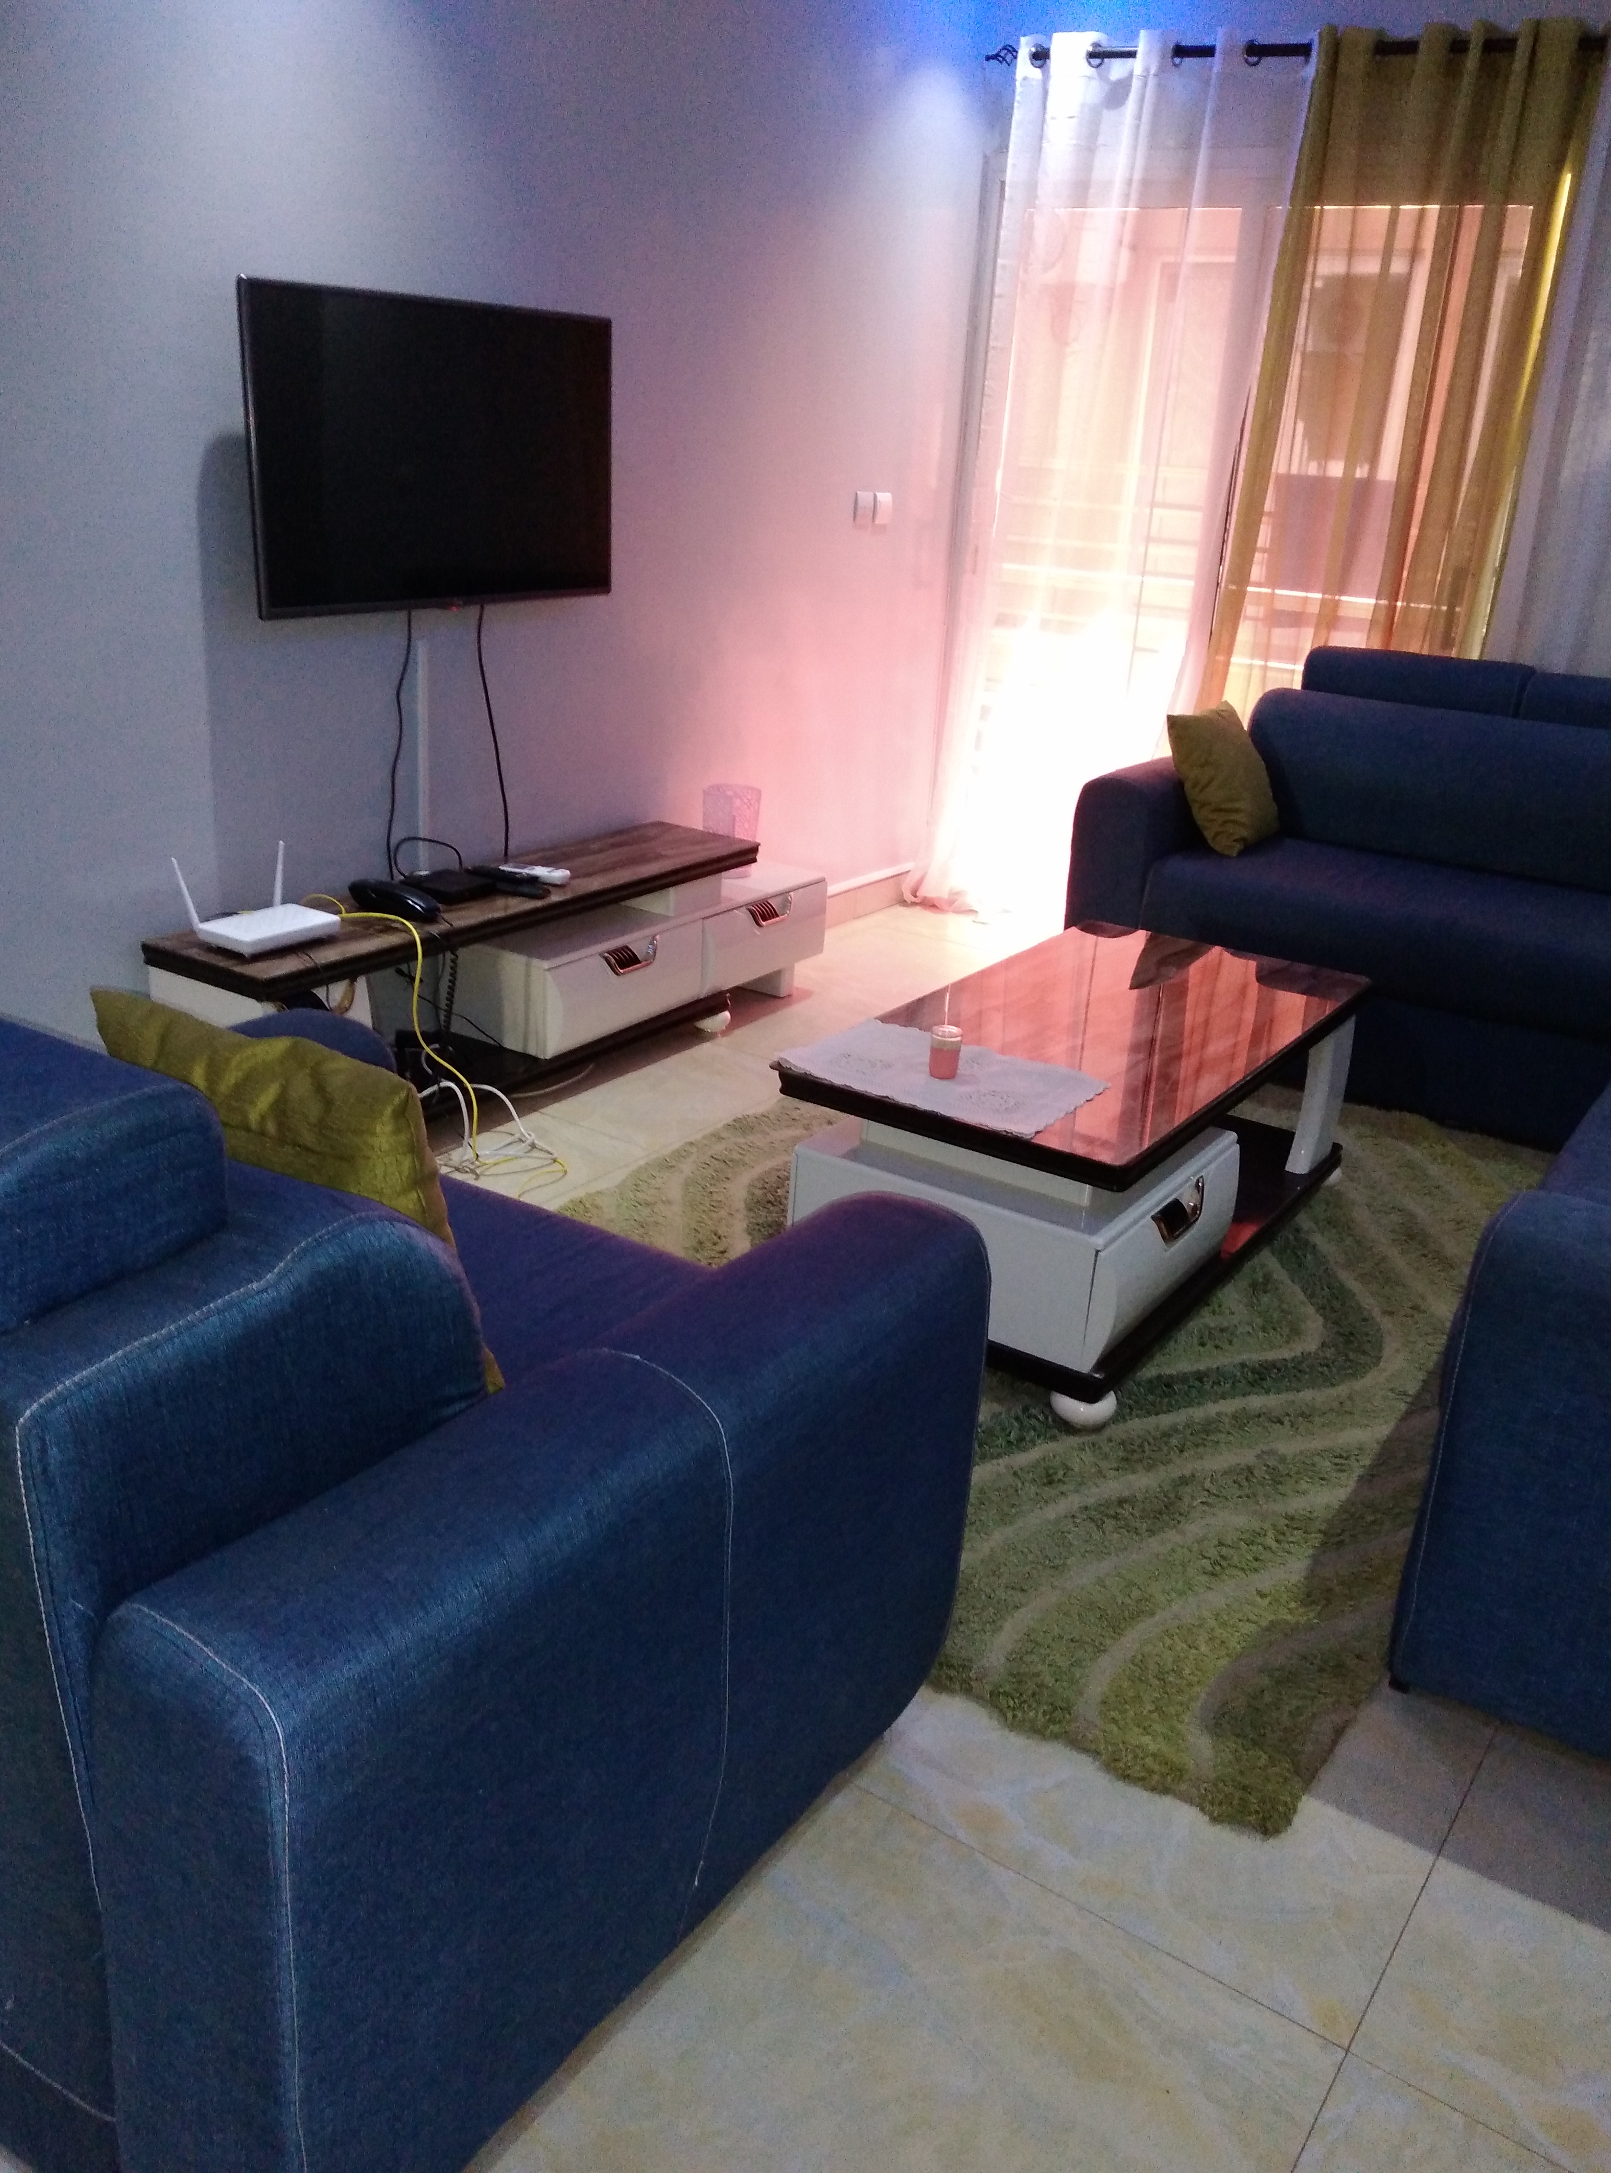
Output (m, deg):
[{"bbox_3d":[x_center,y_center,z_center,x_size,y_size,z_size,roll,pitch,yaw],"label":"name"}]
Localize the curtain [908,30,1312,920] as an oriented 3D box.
[{"bbox_3d":[0.802,-1.589,4.633,0.970,2.390,0.160,16,25,31],"label":"curtain"}]

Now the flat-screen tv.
[{"bbox_3d":[-0.728,-1.264,3.279,0.060,0.570,0.960,16,25,31],"label":"flat-screen tv"}]

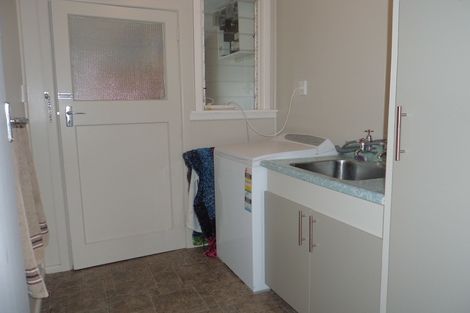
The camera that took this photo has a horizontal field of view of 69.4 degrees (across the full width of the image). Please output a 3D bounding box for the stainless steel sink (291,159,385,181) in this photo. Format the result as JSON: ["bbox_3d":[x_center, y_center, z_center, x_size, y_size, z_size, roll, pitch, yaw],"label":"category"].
[{"bbox_3d":[0.611,0.161,1.858,0.478,0.200,0.564,-4,8,-24],"label":"stainless steel sink"}]

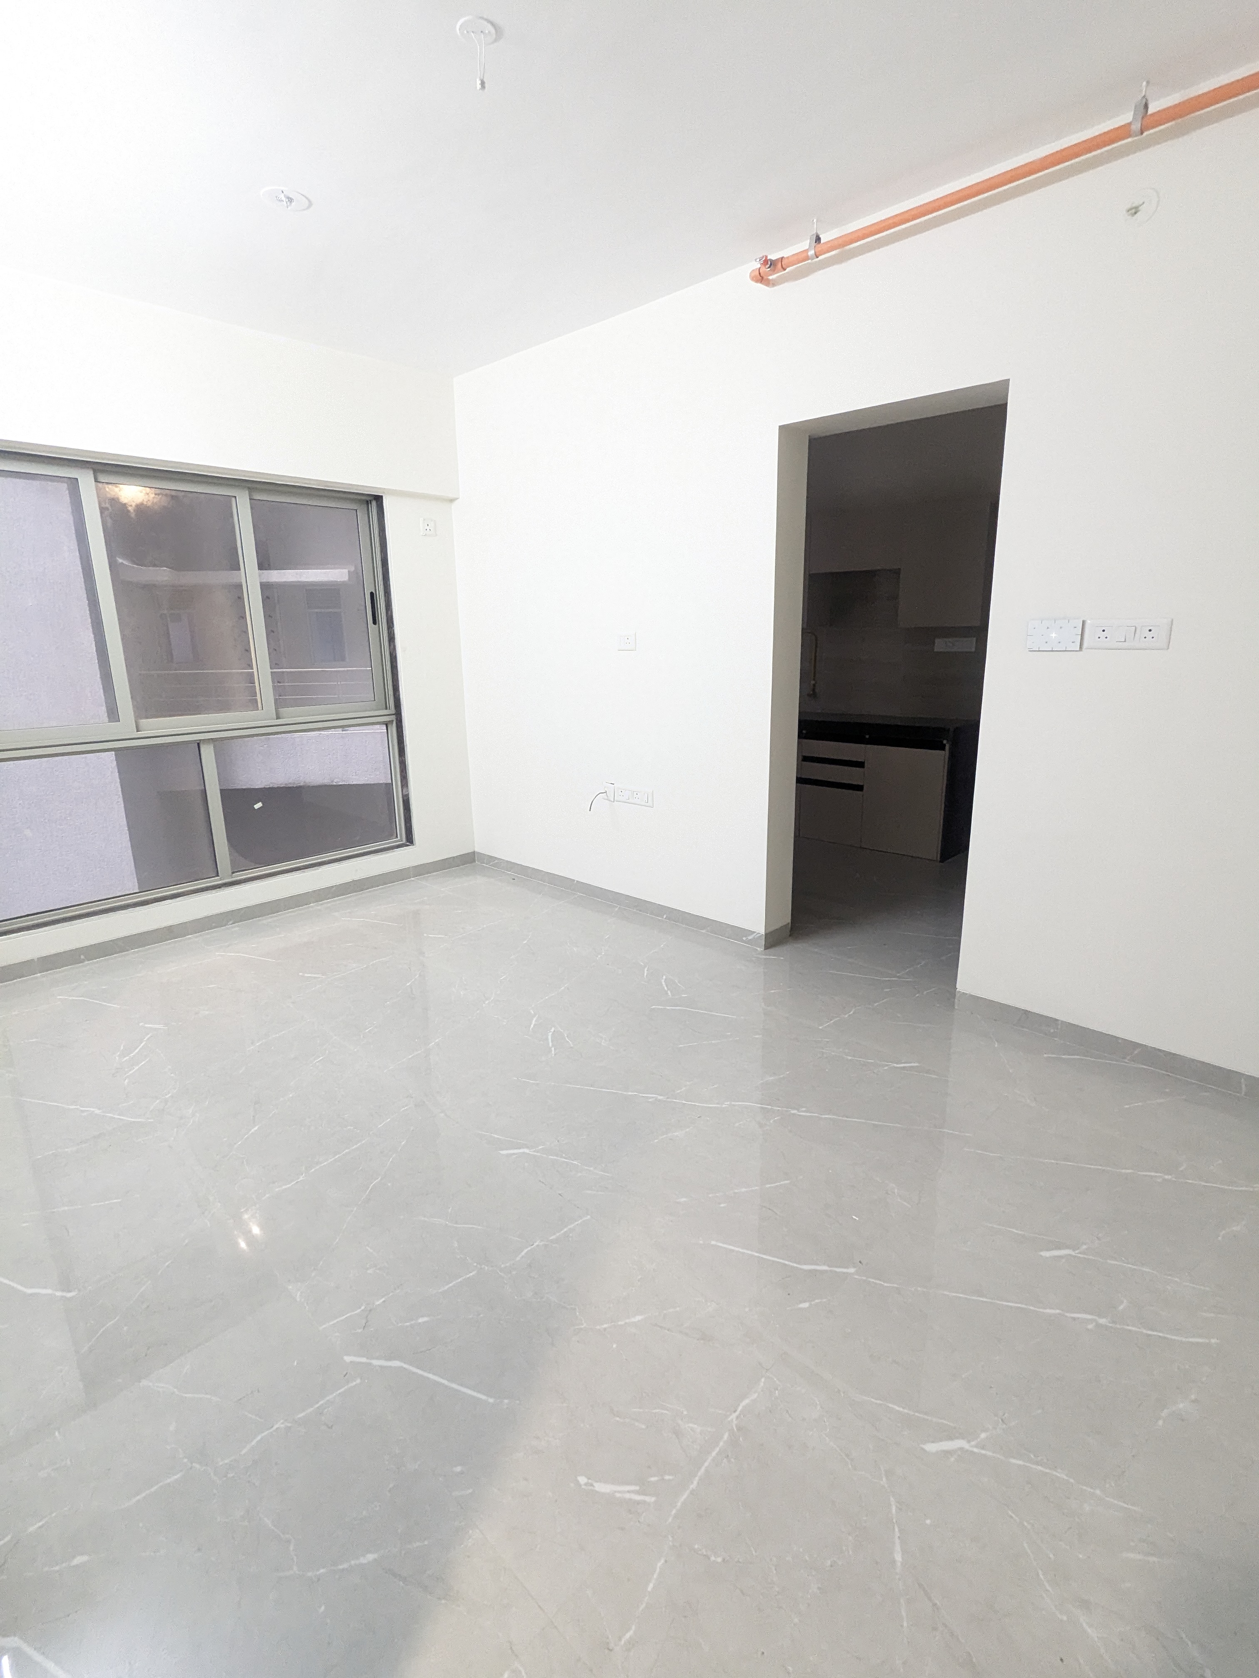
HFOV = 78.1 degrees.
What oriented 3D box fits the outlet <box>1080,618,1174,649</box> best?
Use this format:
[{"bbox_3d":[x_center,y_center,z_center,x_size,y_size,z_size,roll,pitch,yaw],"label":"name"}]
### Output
[{"bbox_3d":[1.479,-0.606,2.303,0.218,0.087,0.014,12,20,42],"label":"outlet"}]

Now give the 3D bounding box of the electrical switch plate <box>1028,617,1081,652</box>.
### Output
[{"bbox_3d":[1.336,-0.638,2.433,0.151,0.093,0.017,12,20,42],"label":"electrical switch plate"}]

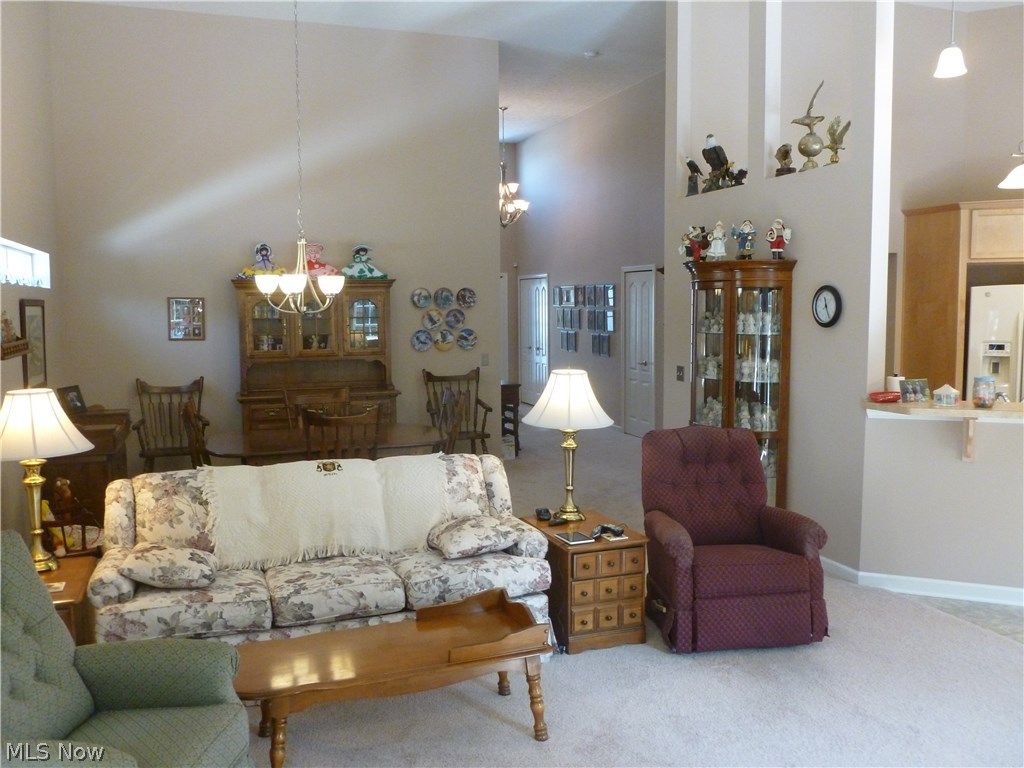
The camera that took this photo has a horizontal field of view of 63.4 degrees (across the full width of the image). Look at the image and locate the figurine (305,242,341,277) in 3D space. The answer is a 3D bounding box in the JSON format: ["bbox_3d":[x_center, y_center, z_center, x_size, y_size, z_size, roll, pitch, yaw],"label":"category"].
[{"bbox_3d":[-1.761,-1.116,7.500,0.438,0.343,0.140,-3,6,-20],"label":"figurine"}]

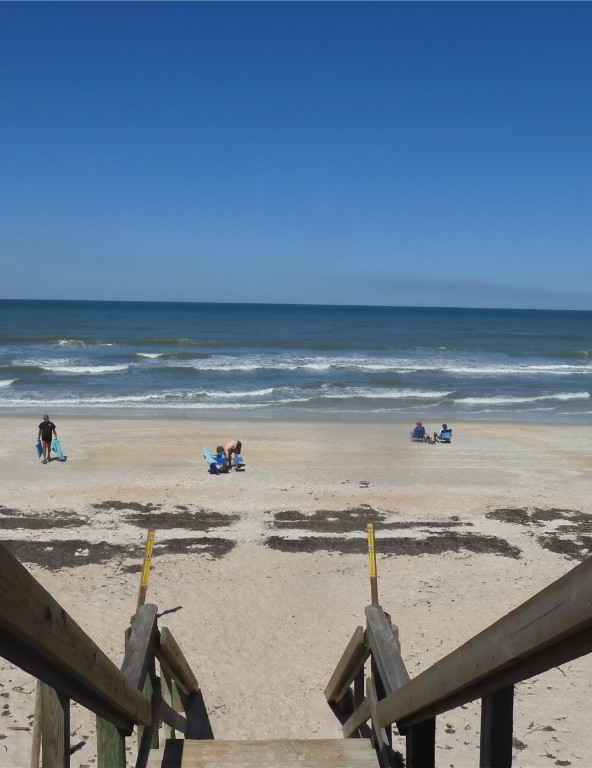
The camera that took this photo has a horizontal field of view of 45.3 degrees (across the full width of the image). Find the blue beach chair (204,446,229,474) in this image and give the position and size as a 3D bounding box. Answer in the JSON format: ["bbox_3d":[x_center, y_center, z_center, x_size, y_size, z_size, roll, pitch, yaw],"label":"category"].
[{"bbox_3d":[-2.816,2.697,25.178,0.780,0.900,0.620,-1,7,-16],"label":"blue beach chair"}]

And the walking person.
[{"bbox_3d":[-9.177,2.038,26.194,0.700,1.740,0.500,0,6,-7],"label":"walking person"}]

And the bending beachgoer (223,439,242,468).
[{"bbox_3d":[-2.326,2.570,25.736,0.850,1.050,0.550,-1,7,-17],"label":"bending beachgoer"}]

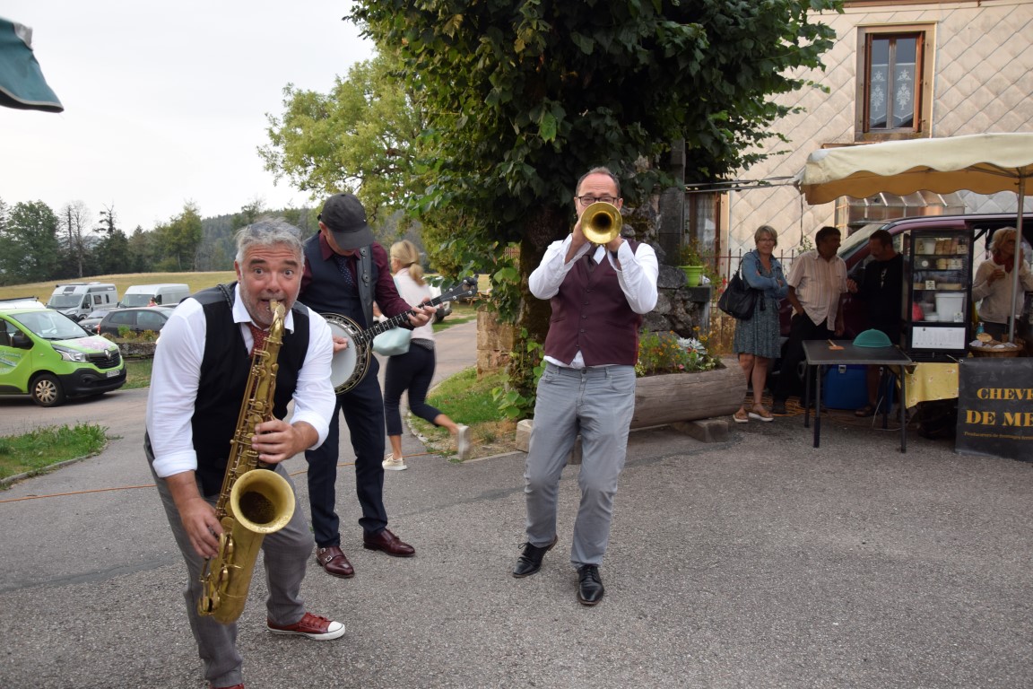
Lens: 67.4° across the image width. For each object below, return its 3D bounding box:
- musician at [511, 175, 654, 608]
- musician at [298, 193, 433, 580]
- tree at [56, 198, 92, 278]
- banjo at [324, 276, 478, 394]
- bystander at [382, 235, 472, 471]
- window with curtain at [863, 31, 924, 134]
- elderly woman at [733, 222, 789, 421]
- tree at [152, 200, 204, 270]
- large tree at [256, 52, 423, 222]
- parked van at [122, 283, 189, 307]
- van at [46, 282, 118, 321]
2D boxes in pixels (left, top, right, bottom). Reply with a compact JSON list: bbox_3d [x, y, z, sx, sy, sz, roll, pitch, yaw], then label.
[{"bbox_3d":[0.283,0.155,3.150,0.620,1.740,0.520,1,4,12],"label":"musician"},{"bbox_3d":[-0.695,0.176,3.500,0.660,1.750,0.520,-1,4,-13],"label":"musician"},{"bbox_3d":[-82.663,-19.722,145.000,6.200,15.000,6.200,0,4,0],"label":"tree"},{"bbox_3d":[-0.546,-0.069,3.200,0.890,0.340,0.110,-27,-5,10],"label":"banjo"},{"bbox_3d":[-0.647,0.059,5.400,0.680,1.620,0.500,4,6,44],"label":"bystander"},{"bbox_3d":[5.938,-4.131,12.200,0.940,1.580,0.160,1,4,10],"label":"window with curtain"},{"bbox_3d":[2.090,-0.189,6.650,0.500,1.680,0.420,0,4,-6],"label":"elderly woman"},{"bbox_3d":[-63.361,-20.057,145.000,9.000,14.000,9.000,0,4,0],"label":"tree"},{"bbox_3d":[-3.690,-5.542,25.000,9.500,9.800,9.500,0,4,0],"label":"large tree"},{"bbox_3d":[-22.773,-2.581,49.000,2.080,2.520,5.800,0,4,-9],"label":"parked van"},{"bbox_3d":[-28.484,-2.657,51.000,2.100,2.700,5.900,-1,4,-11],"label":"van"}]

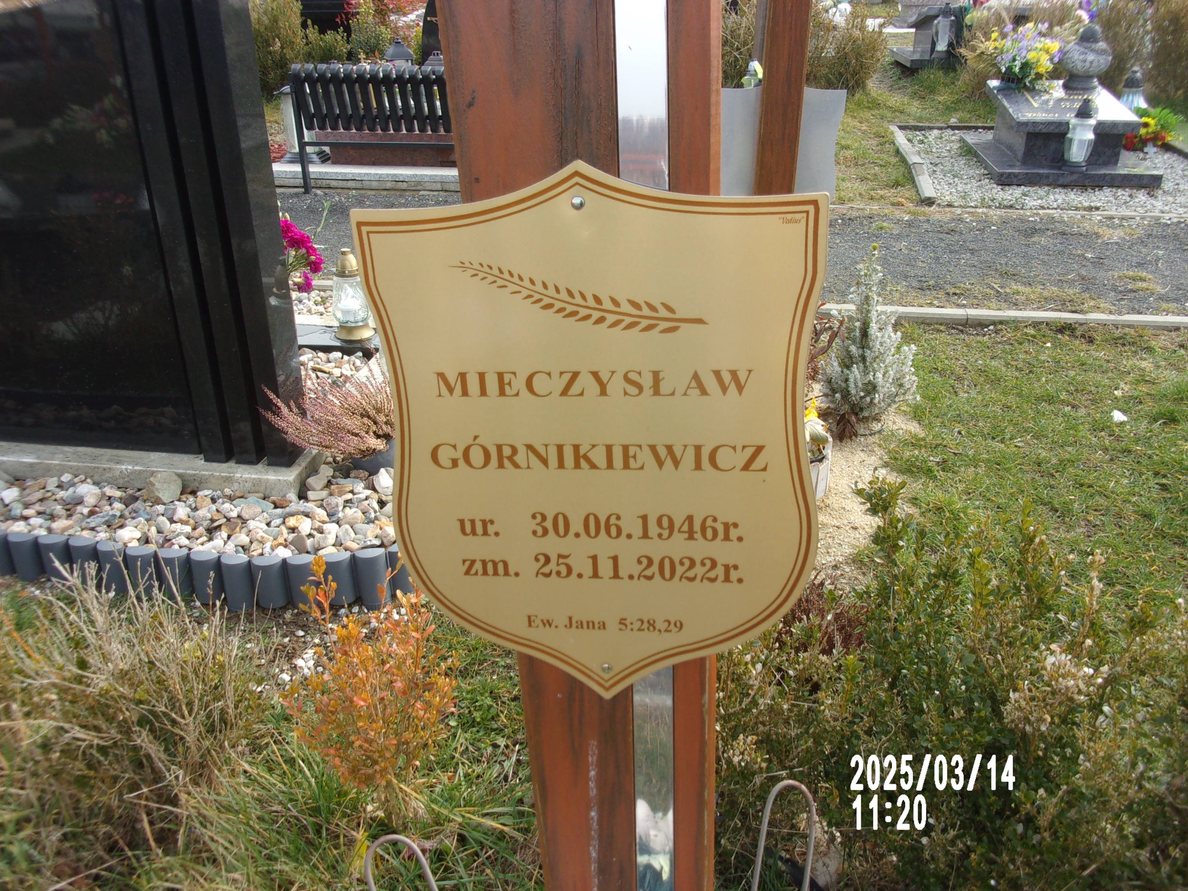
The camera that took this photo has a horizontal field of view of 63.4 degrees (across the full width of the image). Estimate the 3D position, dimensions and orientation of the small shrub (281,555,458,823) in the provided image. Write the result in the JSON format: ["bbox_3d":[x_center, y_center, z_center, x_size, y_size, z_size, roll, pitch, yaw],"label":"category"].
[{"bbox_3d":[-0.356,0.394,1.520,0.250,0.450,0.240,4,27,8],"label":"small shrub"}]

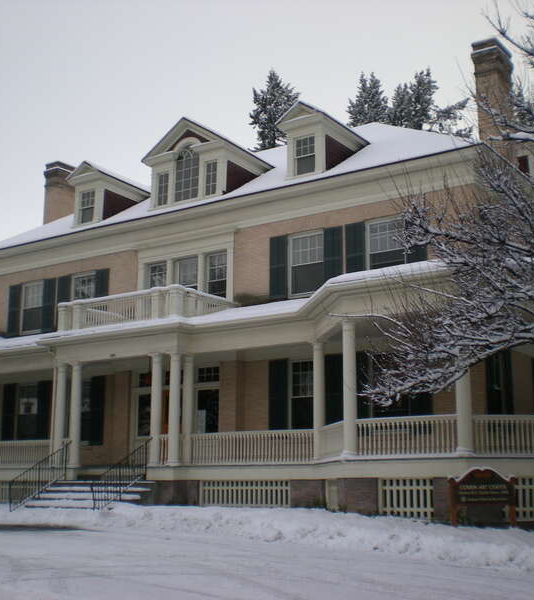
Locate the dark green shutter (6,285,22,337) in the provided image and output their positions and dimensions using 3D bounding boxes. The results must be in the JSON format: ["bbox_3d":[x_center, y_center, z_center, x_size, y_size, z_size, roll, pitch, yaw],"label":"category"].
[{"bbox_3d":[-8.848,0.365,30.673,0.637,1.784,0.059,-8,-14,33],"label":"dark green shutter"}]

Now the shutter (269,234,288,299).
[{"bbox_3d":[0.316,-0.941,25.110,0.600,1.780,0.050,-8,-15,33],"label":"shutter"}]

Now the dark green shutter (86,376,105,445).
[{"bbox_3d":[-5.130,3.326,26.425,0.585,2.065,0.050,-8,-15,33],"label":"dark green shutter"}]

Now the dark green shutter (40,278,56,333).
[{"bbox_3d":[-7.098,0.190,28.454,0.594,1.785,0.050,-8,-15,33],"label":"dark green shutter"}]

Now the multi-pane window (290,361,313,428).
[{"bbox_3d":[1.077,2.620,23.584,1.117,2.117,0.147,-8,-14,33],"label":"multi-pane window"}]

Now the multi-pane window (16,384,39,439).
[{"bbox_3d":[-7.708,3.696,28.193,1.071,2.094,0.150,-8,-15,33],"label":"multi-pane window"}]

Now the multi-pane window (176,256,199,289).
[{"bbox_3d":[-2.492,-0.402,27.028,0.950,1.820,0.120,-8,-15,33],"label":"multi-pane window"}]

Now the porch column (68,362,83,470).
[{"bbox_3d":[-5.102,3.025,23.337,0.310,2.763,0.310,-8,-15,33],"label":"porch column"}]

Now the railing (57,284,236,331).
[{"bbox_3d":[-3.370,0.550,25.060,4.341,0.921,2.940,-8,-14,33],"label":"railing"}]

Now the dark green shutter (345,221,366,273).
[{"bbox_3d":[2.376,-1.182,23.424,0.588,1.784,0.059,-8,-14,33],"label":"dark green shutter"}]

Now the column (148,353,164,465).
[{"bbox_3d":[-2.762,2.704,21.818,0.310,2.763,0.310,0,-12,0],"label":"column"}]

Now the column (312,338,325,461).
[{"bbox_3d":[1.203,2.363,20.524,0.343,2.842,0.343,0,-12,0],"label":"column"}]

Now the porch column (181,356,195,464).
[{"bbox_3d":[-2.078,2.903,23.191,0.360,2.800,0.360,0,-12,0],"label":"porch column"}]

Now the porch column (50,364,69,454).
[{"bbox_3d":[-5.916,3.270,24.966,0.360,2.800,0.360,-8,-15,33],"label":"porch column"}]

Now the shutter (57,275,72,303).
[{"bbox_3d":[-6.537,0.112,28.089,0.598,1.785,0.050,-8,-15,33],"label":"shutter"}]

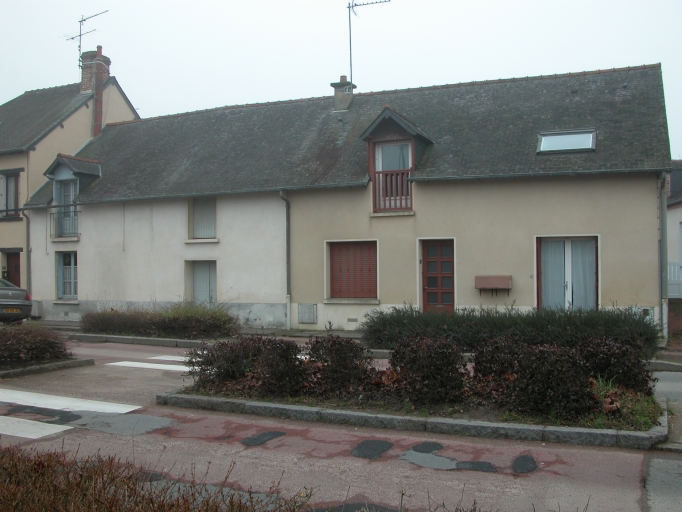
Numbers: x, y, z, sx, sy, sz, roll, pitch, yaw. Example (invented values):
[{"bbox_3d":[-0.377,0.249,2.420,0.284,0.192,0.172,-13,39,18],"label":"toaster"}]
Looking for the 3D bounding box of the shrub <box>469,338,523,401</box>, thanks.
[{"bbox_3d":[1.930,1.270,8.100,0.750,0.660,0.700,-1,0,24],"label":"shrub"}]

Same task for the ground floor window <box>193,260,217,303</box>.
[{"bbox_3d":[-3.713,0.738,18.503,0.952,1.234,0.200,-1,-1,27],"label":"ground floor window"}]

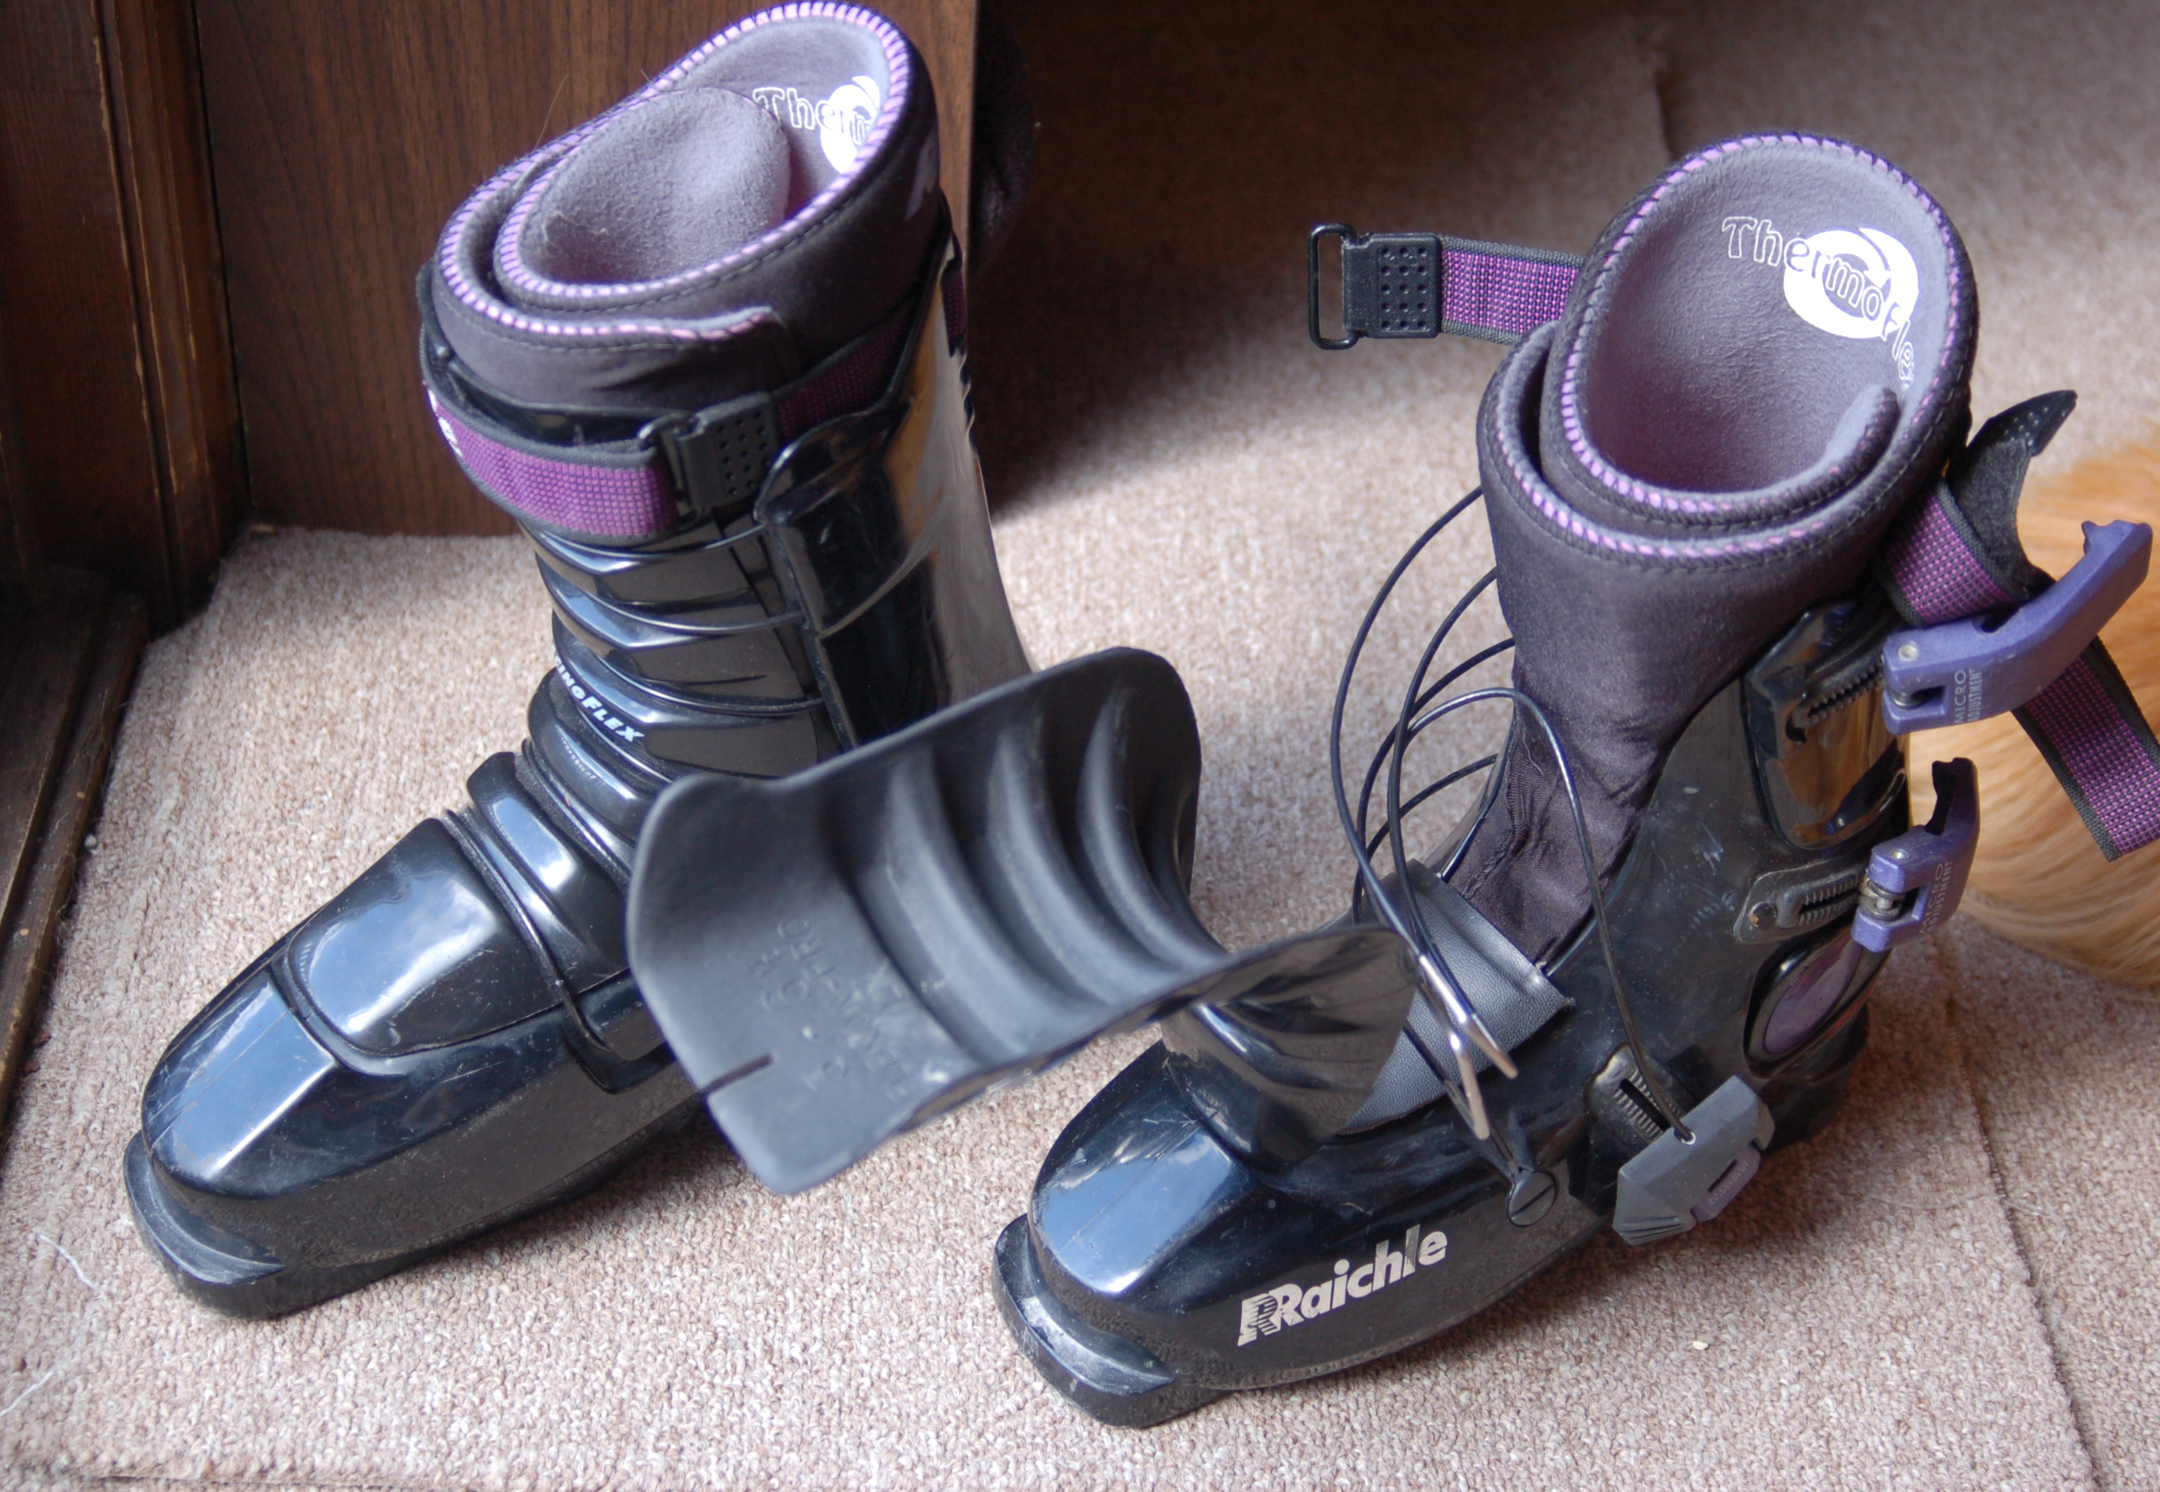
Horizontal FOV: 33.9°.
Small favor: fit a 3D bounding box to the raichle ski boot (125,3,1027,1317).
[{"bbox_3d":[-0.132,-0.029,0.955,0.289,0.325,0.118,-19,43,-26],"label":"raichle ski boot"}]

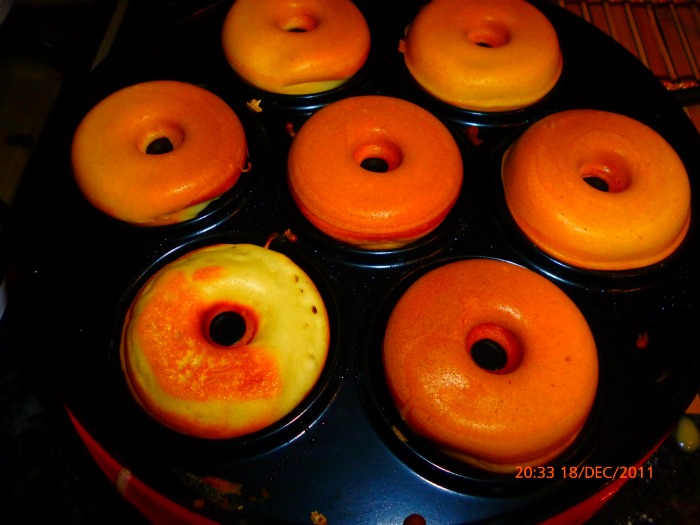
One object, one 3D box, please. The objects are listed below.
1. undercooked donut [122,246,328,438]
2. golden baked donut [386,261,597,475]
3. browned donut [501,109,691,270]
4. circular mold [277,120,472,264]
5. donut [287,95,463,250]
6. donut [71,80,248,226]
[{"bbox_3d":[-0.043,0.025,0.201,0.073,0.028,0.073,1,60,-1],"label":"undercooked donut"},{"bbox_3d":[0.047,0.033,0.193,0.073,0.028,0.073,1,60,-1],"label":"golden baked donut"},{"bbox_3d":[0.099,-0.030,0.230,0.073,0.028,0.073,1,60,-1],"label":"browned donut"},{"bbox_3d":[0.011,-0.033,0.246,0.086,0.019,0.086,1,60,-1],"label":"circular mold"},{"bbox_3d":[0.011,-0.039,0.237,0.073,0.028,0.073,1,60,-1],"label":"donut"},{"bbox_3d":[-0.081,-0.048,0.243,0.073,0.028,0.073,1,60,-1],"label":"donut"}]

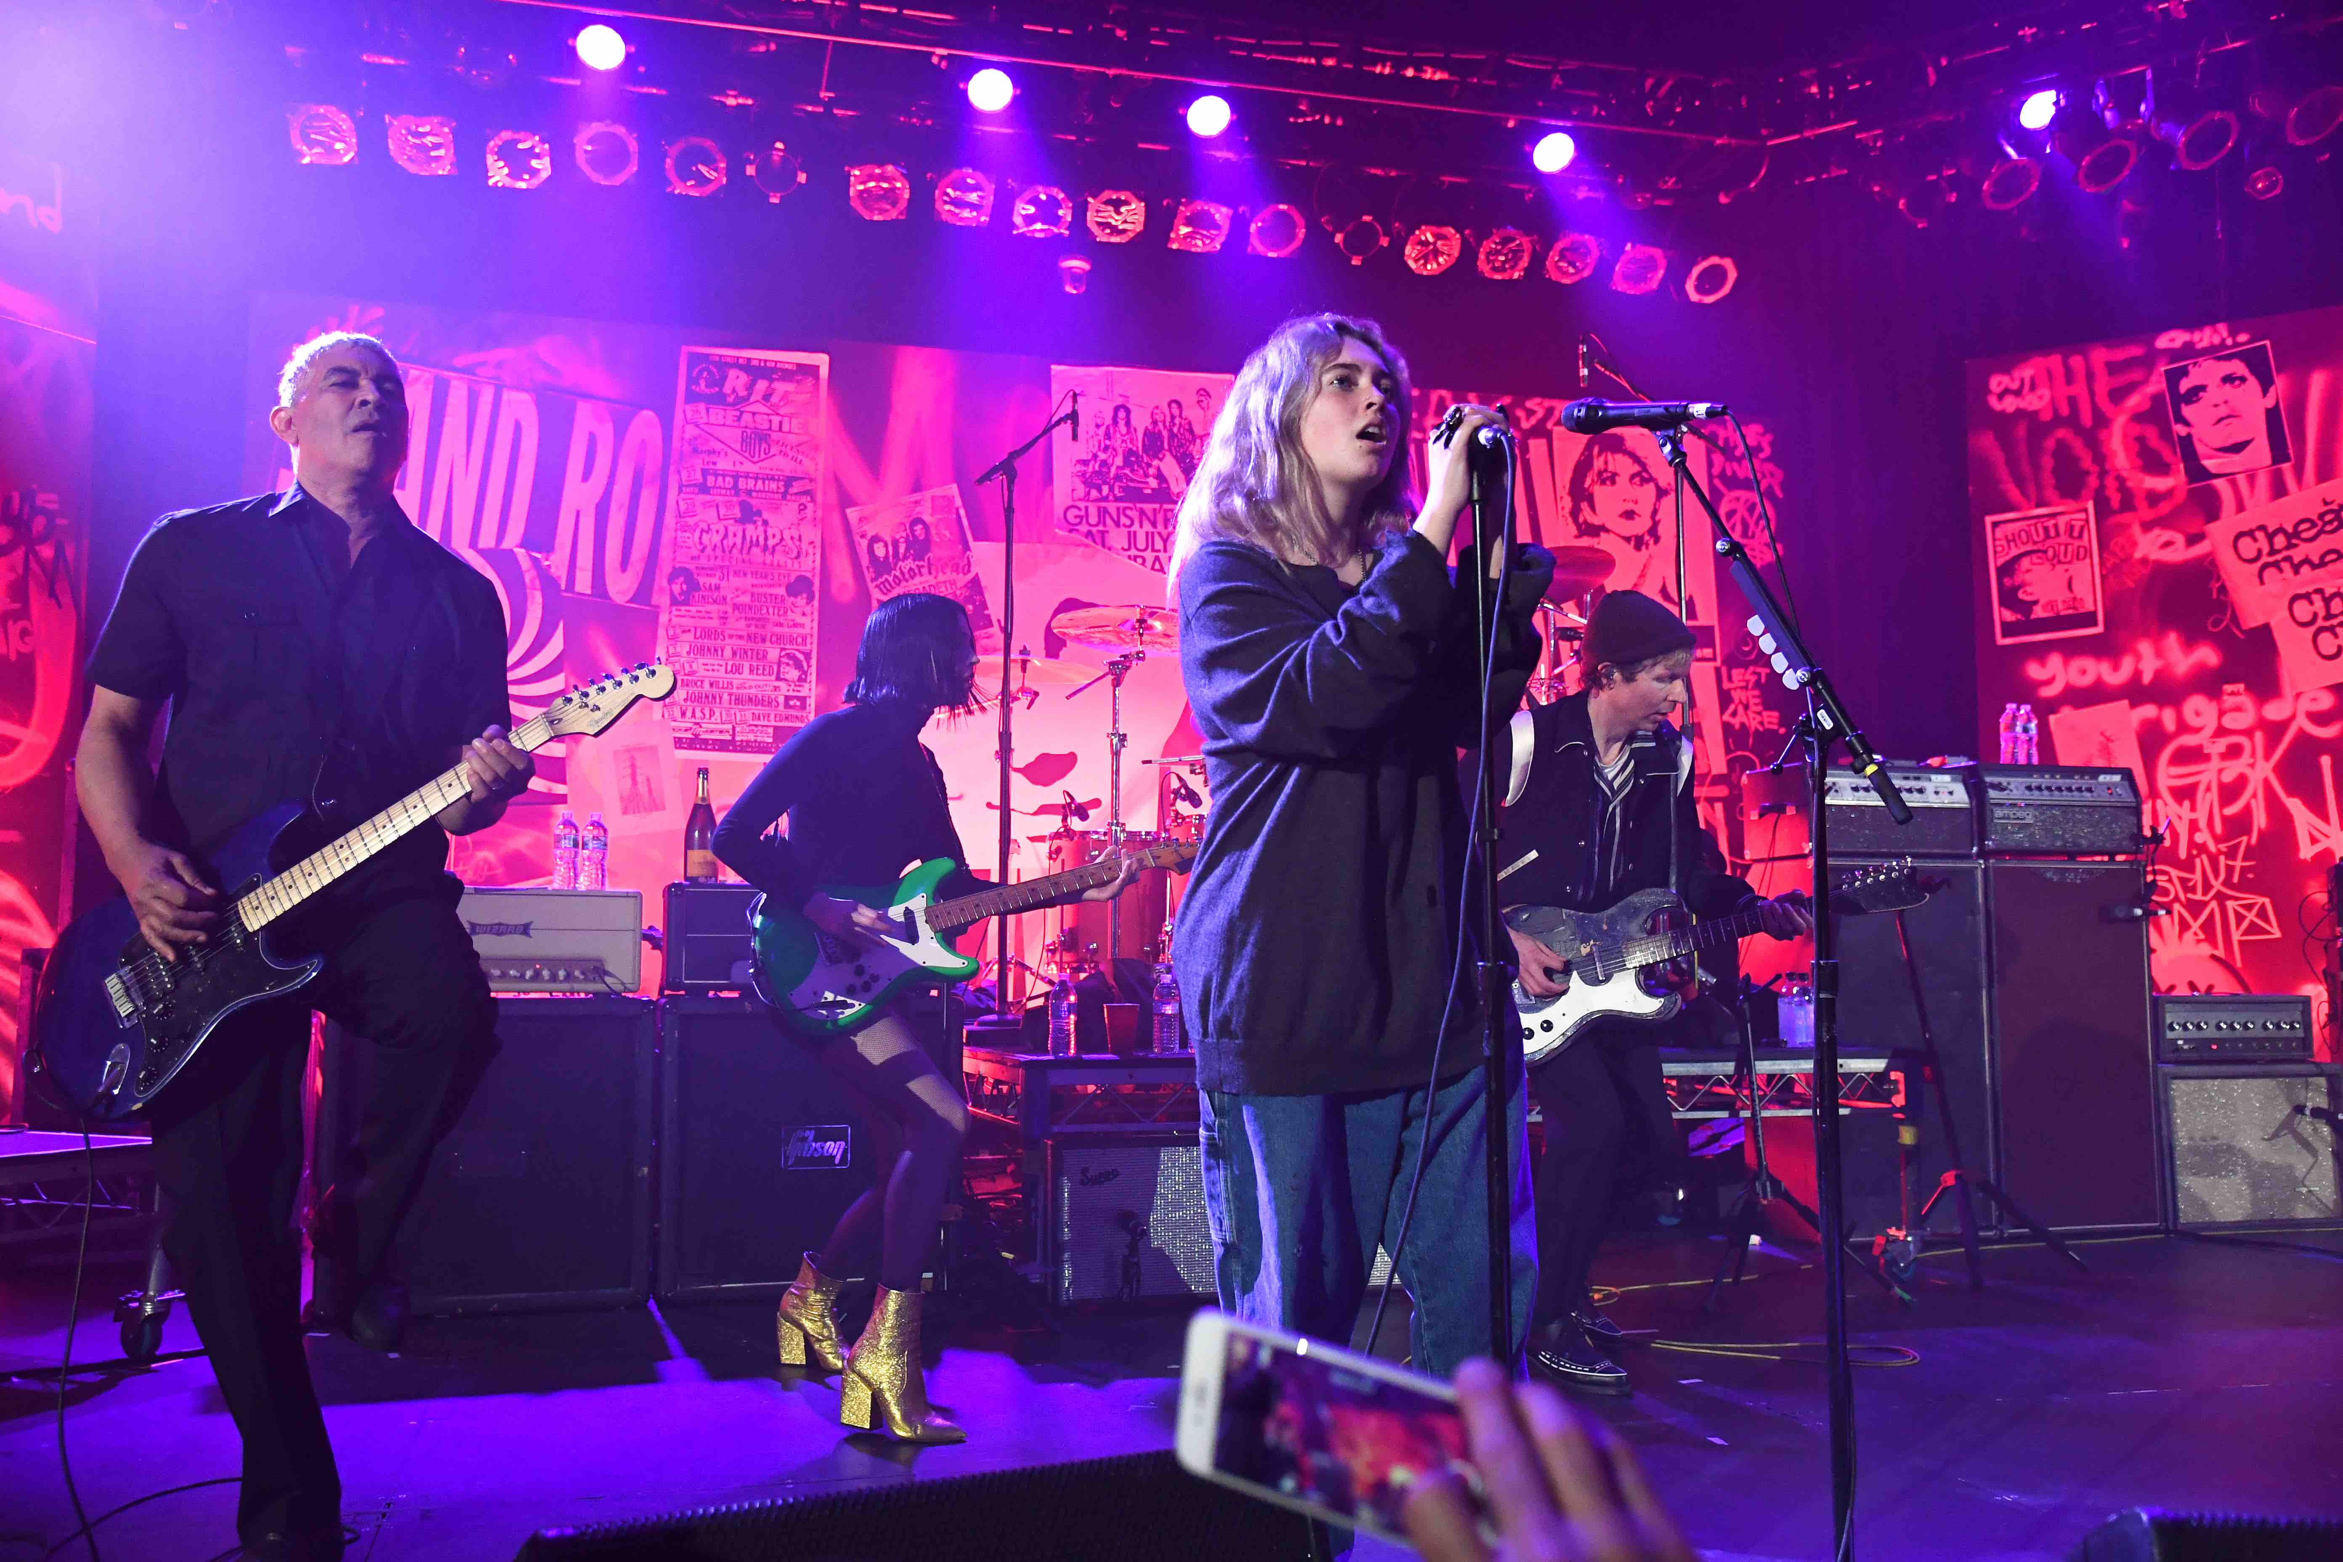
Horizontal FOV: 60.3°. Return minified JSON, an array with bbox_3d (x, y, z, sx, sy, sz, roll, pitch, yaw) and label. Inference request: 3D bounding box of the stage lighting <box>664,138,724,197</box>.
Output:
[{"bbox_3d":[-1.990,-2.631,8.462,0.260,0.300,0.260,1,-50,-15],"label":"stage lighting"}]

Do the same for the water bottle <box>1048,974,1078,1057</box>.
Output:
[{"bbox_3d":[-0.279,0.605,5.165,0.066,0.208,0.066,1,-6,-14],"label":"water bottle"}]

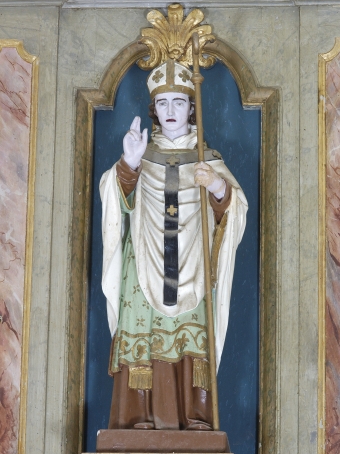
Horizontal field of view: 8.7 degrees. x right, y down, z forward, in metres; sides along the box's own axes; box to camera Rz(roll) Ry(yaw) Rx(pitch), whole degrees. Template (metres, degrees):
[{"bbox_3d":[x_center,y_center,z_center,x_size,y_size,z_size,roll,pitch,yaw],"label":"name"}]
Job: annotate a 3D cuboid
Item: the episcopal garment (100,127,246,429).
[{"bbox_3d":[0.009,0.162,6.709,0.451,0.967,0.325,0,-15,4],"label":"episcopal garment"}]

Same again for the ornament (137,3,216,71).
[{"bbox_3d":[0.021,-0.619,7.274,0.262,0.229,0.100,0,-15,4],"label":"ornament"}]

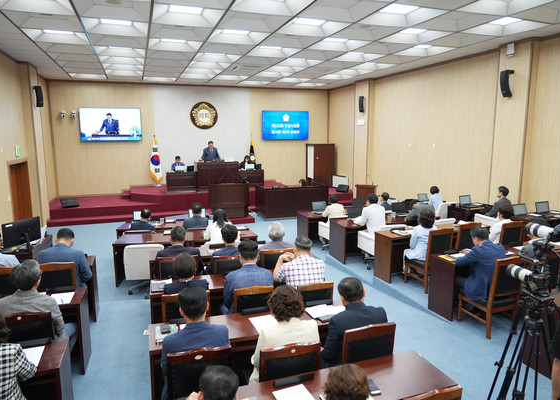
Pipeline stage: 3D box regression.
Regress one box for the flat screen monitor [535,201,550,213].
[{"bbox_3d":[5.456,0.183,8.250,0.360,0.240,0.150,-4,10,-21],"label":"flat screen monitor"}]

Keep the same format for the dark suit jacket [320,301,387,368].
[{"bbox_3d":[0.532,1.050,3.145,0.520,0.630,0.420,-3,9,-16],"label":"dark suit jacket"}]

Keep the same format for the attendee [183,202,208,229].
[{"bbox_3d":[-1.623,0.650,7.860,0.500,1.243,0.750,-3,9,-15],"label":"attendee"}]

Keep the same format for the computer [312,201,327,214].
[{"bbox_3d":[1.014,0.187,9.715,0.360,0.240,0.290,-3,9,-17],"label":"computer"}]

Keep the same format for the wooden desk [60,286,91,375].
[{"bbox_3d":[-2.568,1.361,3.959,1.200,0.730,0.460,-3,9,-14],"label":"wooden desk"}]

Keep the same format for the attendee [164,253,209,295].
[{"bbox_3d":[-0.914,1.071,3.993,0.440,1.224,0.750,-2,9,-14],"label":"attendee"}]

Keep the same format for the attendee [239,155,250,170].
[{"bbox_3d":[-1.247,-1.126,15.489,0.480,1.230,0.700,-3,10,-19],"label":"attendee"}]

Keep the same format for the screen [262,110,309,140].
[{"bbox_3d":[0.277,-3.257,17.534,2.160,1.230,0.080,-3,10,-19],"label":"screen"}]

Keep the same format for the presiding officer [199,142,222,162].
[{"bbox_3d":[-2.438,-1.243,14.339,0.550,1.680,0.400,-3,9,-19],"label":"presiding officer"}]

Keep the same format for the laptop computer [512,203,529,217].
[{"bbox_3d":[4.919,0.220,8.031,0.360,0.240,0.290,-4,10,-22],"label":"laptop computer"}]

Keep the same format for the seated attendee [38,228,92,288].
[{"bbox_3d":[-2.543,0.962,4.873,0.560,1.250,0.780,-3,9,-13],"label":"seated attendee"}]

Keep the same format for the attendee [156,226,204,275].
[{"bbox_3d":[-1.260,0.906,5.056,0.520,1.224,0.750,-2,9,-13],"label":"attendee"}]

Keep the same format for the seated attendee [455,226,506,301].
[{"bbox_3d":[2.491,0.952,5.116,0.580,1.230,0.850,-3,10,-19],"label":"seated attendee"}]

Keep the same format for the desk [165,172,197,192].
[{"bbox_3d":[-3.501,-0.662,14.247,1.020,0.720,0.650,-3,10,-19],"label":"desk"}]

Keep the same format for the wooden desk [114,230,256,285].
[{"bbox_3d":[-1.646,1.010,7.228,2.420,0.740,0.700,-2,9,-13],"label":"wooden desk"}]

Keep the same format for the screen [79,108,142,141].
[{"bbox_3d":[-6.397,-2.855,15.202,2.160,1.230,0.090,-3,10,-19],"label":"screen"}]

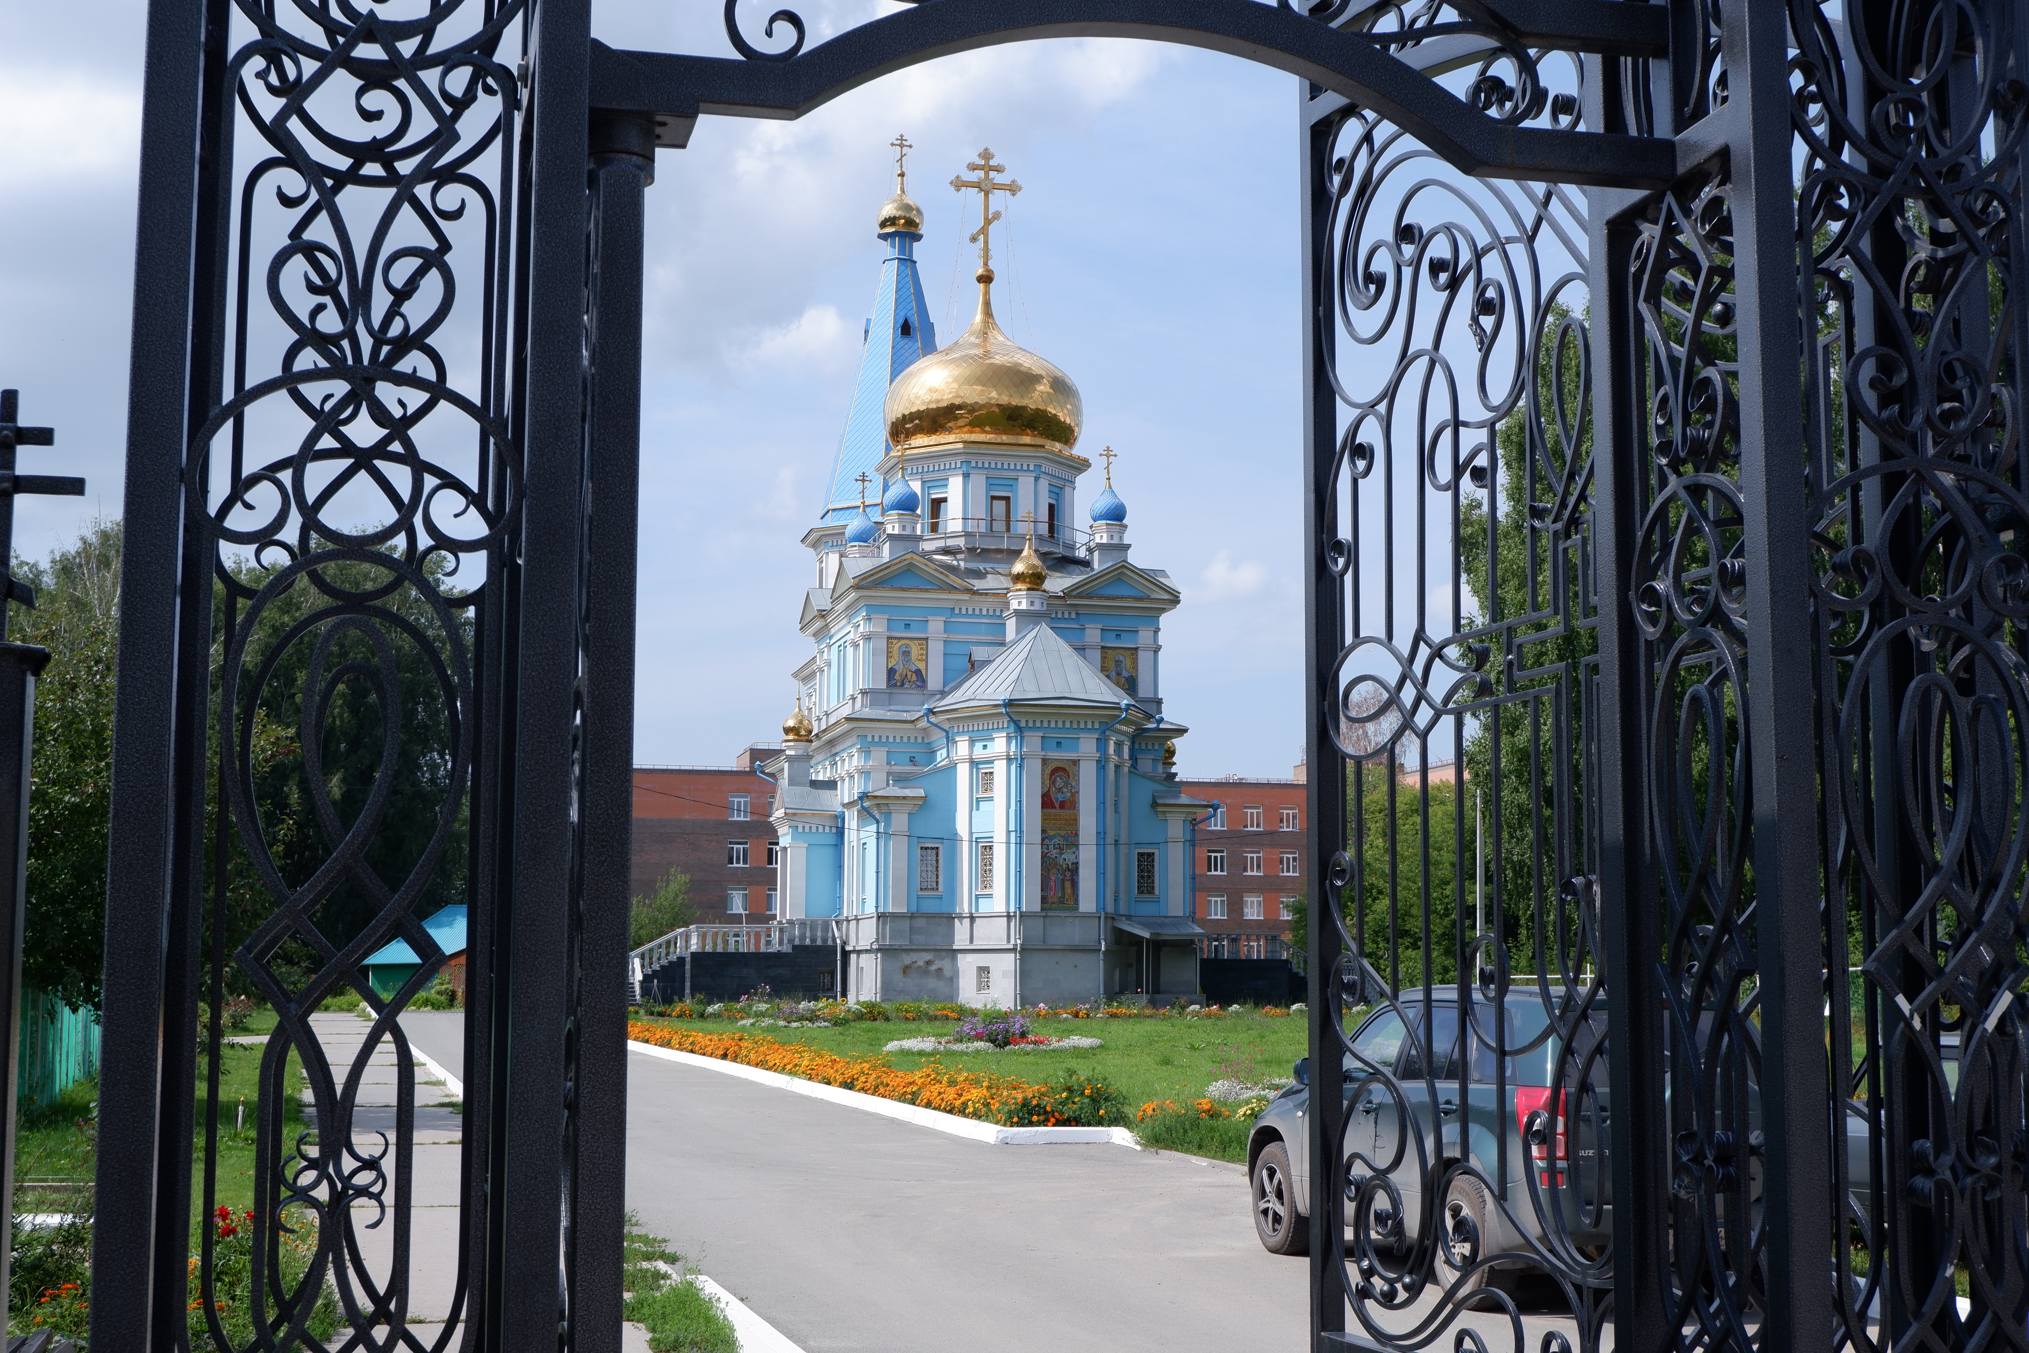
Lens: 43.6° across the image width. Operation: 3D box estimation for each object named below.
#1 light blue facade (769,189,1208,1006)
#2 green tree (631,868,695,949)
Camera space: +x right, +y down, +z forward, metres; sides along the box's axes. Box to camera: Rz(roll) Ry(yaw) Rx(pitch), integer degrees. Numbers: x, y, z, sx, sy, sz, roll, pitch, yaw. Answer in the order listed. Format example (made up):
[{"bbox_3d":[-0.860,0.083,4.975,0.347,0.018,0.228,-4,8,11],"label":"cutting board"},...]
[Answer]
[{"bbox_3d":[-2.033,-5.808,96.511,16.200,35.921,29.211,2,-6,-14],"label":"light blue facade"},{"bbox_3d":[-16.549,11.674,117.410,3.540,5.605,3.540,2,-6,-14],"label":"green tree"}]

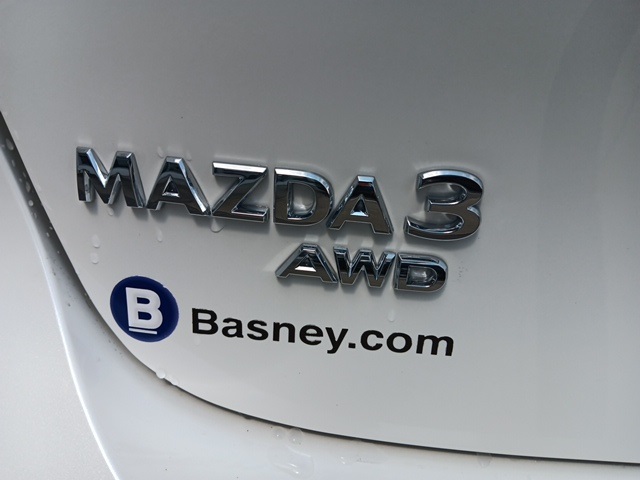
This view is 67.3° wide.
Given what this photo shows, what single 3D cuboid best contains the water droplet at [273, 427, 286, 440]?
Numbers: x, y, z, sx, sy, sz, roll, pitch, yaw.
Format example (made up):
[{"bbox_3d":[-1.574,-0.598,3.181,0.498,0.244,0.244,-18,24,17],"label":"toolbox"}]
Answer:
[{"bbox_3d":[-0.020,0.094,0.235,0.007,0.007,0.003,6,19,5],"label":"water droplet"}]

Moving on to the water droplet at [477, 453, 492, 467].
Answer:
[{"bbox_3d":[0.077,0.103,0.226,0.007,0.006,0.003,6,19,5],"label":"water droplet"}]

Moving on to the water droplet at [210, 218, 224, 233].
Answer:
[{"bbox_3d":[-0.045,-0.006,0.213,0.006,0.006,0.003,6,19,5],"label":"water droplet"}]

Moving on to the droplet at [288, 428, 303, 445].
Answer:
[{"bbox_3d":[-0.012,0.096,0.234,0.007,0.007,0.003,6,19,5],"label":"droplet"}]

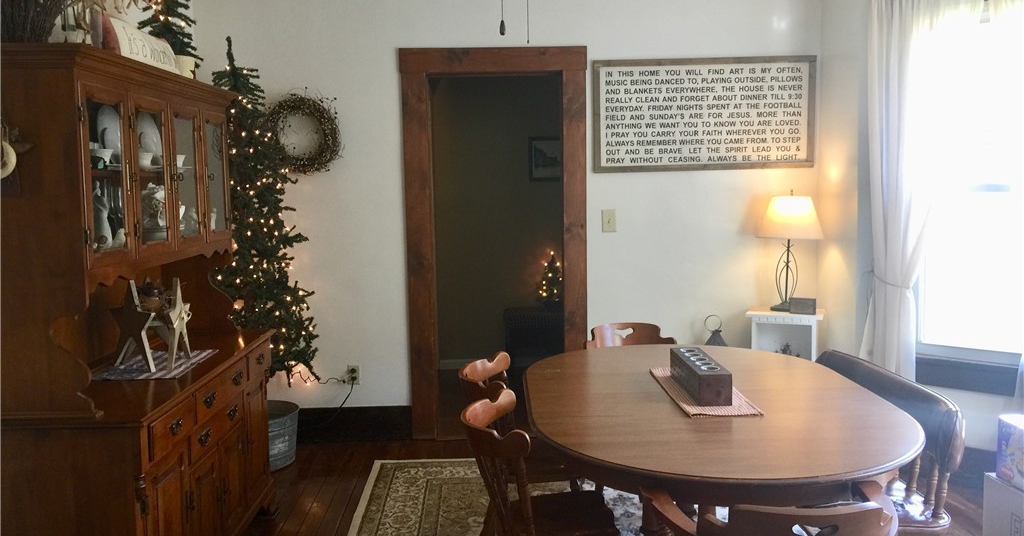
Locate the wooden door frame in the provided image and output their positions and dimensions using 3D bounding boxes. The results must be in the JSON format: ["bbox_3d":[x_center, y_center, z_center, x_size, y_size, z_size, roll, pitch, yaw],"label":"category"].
[{"bbox_3d":[-0.084,-0.119,4.816,1.020,2.165,0.140,-1,6,-1],"label":"wooden door frame"}]

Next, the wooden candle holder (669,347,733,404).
[{"bbox_3d":[0.632,0.361,2.905,0.104,0.102,0.410,-1,6,-1],"label":"wooden candle holder"}]

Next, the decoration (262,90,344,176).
[{"bbox_3d":[-1.138,-0.727,4.652,0.425,0.435,0.100,-1,6,-1],"label":"decoration"}]

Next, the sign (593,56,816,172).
[{"bbox_3d":[1.060,-0.839,4.697,1.225,0.610,0.030,-1,6,-1],"label":"sign"}]

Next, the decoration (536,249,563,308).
[{"bbox_3d":[0.302,0.089,6.430,0.240,0.470,0.230,-1,6,-1],"label":"decoration"}]

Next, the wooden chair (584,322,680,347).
[{"bbox_3d":[0.547,0.679,3.750,0.590,0.800,0.550,-1,6,-1],"label":"wooden chair"}]

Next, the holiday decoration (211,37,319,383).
[{"bbox_3d":[-1.336,-0.249,4.438,0.600,1.855,0.580,-1,6,-1],"label":"holiday decoration"}]

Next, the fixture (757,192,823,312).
[{"bbox_3d":[1.476,-0.086,4.569,0.360,0.650,0.360,-1,6,-1],"label":"fixture"}]

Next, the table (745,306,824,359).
[{"bbox_3d":[1.485,0.600,4.662,0.390,0.734,0.210,1,6,19],"label":"table"}]

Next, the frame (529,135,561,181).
[{"bbox_3d":[0.345,-0.823,6.506,0.440,0.339,0.030,-1,6,-1],"label":"frame"}]

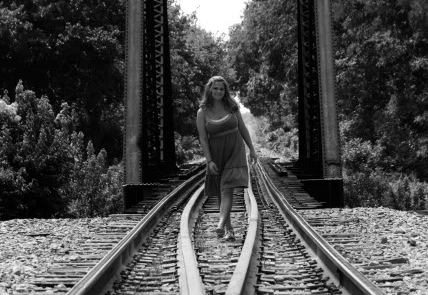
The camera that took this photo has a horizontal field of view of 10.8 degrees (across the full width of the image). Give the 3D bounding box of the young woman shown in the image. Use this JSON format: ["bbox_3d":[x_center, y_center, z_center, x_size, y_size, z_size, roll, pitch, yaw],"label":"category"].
[{"bbox_3d":[0.122,0.097,22.000,0.560,1.620,0.420,-1,0,7],"label":"young woman"}]

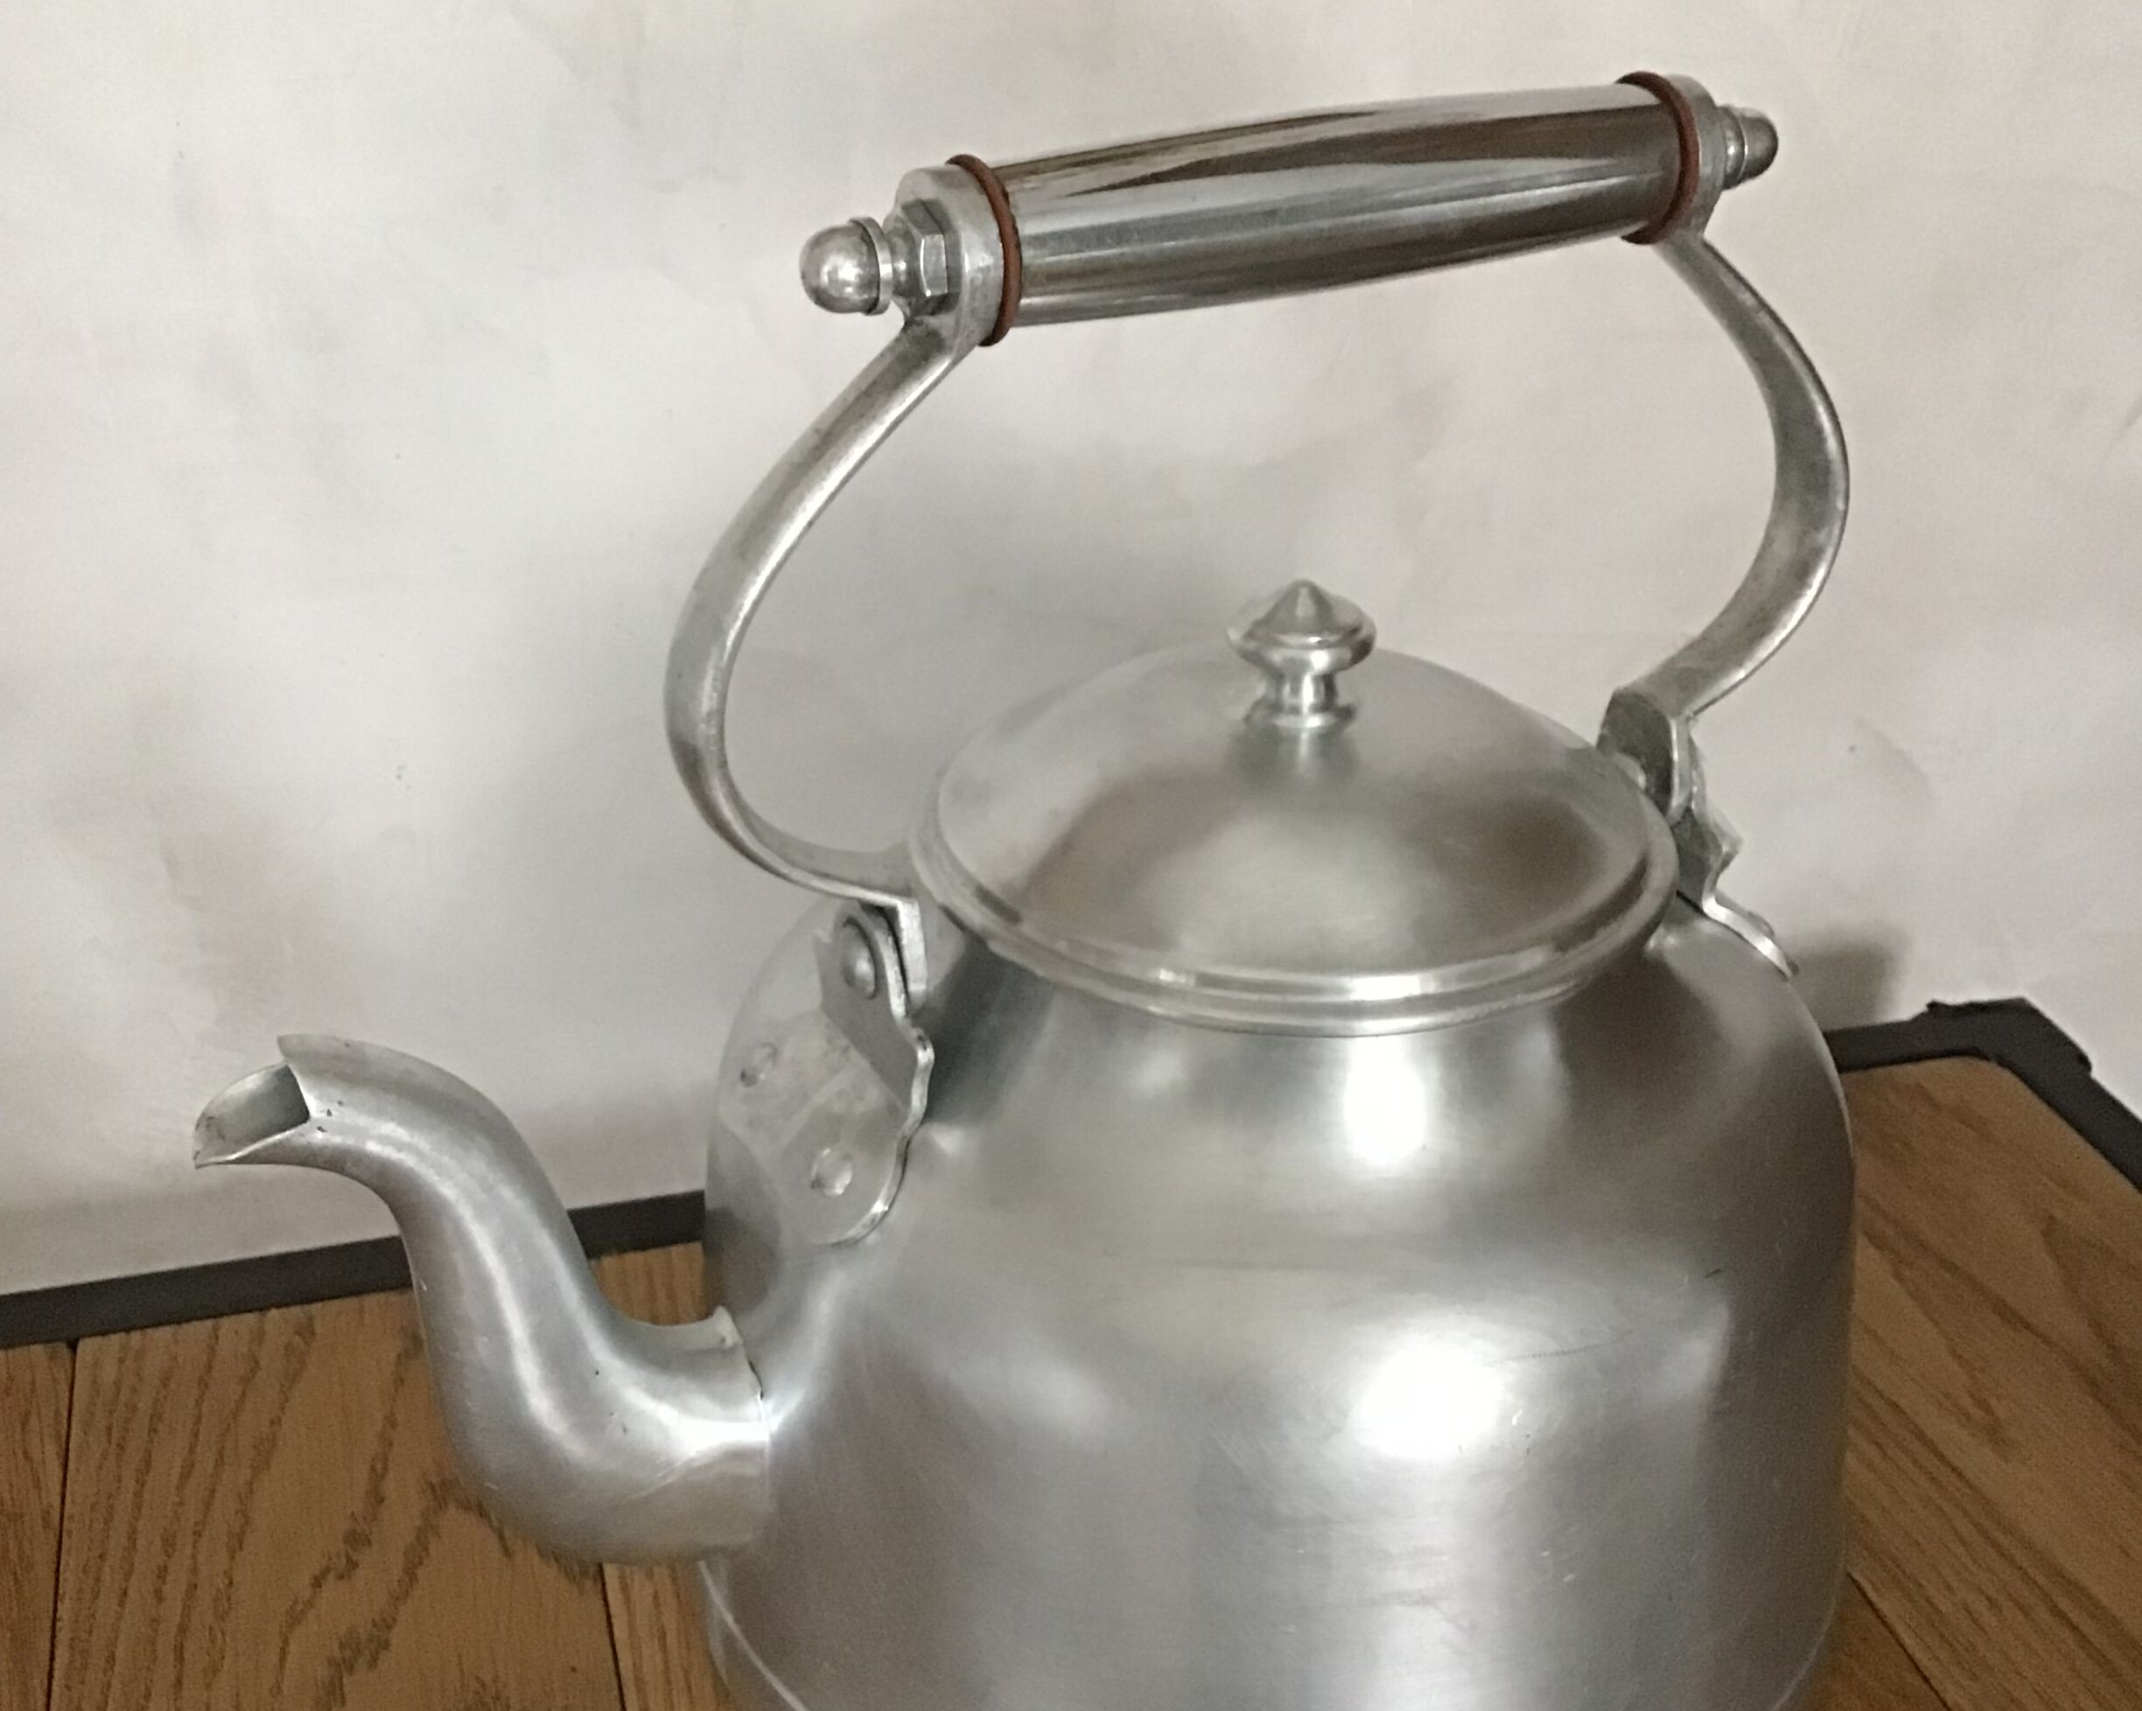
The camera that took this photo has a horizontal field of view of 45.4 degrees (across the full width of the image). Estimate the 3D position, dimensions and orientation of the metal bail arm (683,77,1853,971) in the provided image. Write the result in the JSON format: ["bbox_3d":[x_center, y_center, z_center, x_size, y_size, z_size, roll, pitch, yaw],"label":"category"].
[{"bbox_3d":[0.035,-0.046,0.380,0.195,0.128,0.026,-13,31,-23],"label":"metal bail arm"}]

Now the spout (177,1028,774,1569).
[{"bbox_3d":[-0.084,0.066,0.373,0.074,0.105,0.037,-13,31,-23],"label":"spout"}]

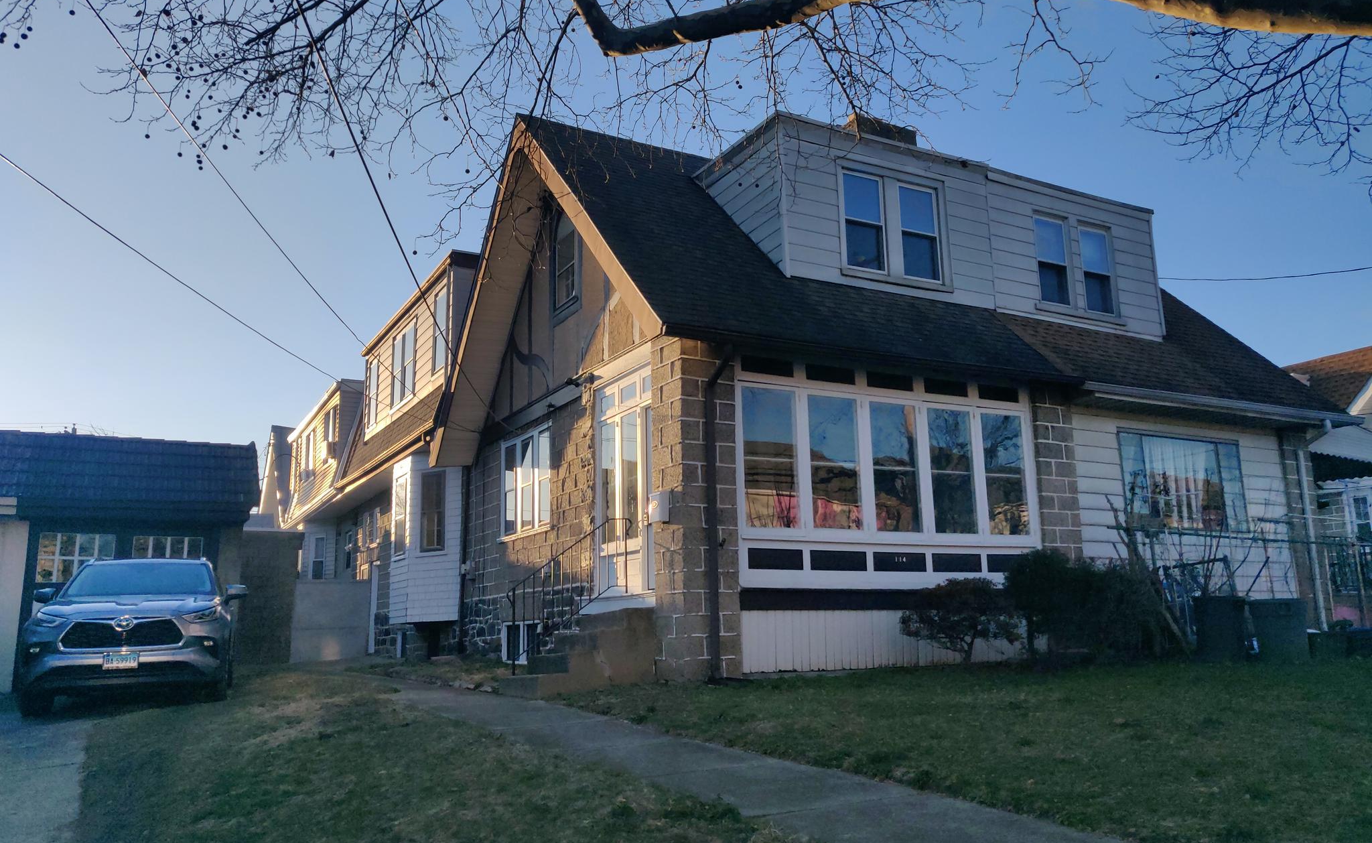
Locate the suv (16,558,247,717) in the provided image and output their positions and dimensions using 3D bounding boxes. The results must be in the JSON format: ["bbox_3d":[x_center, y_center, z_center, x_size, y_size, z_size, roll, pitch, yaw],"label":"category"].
[{"bbox_3d":[-6.490,2.420,11.970,1.980,1.730,4.950,4,-12,-23],"label":"suv"}]

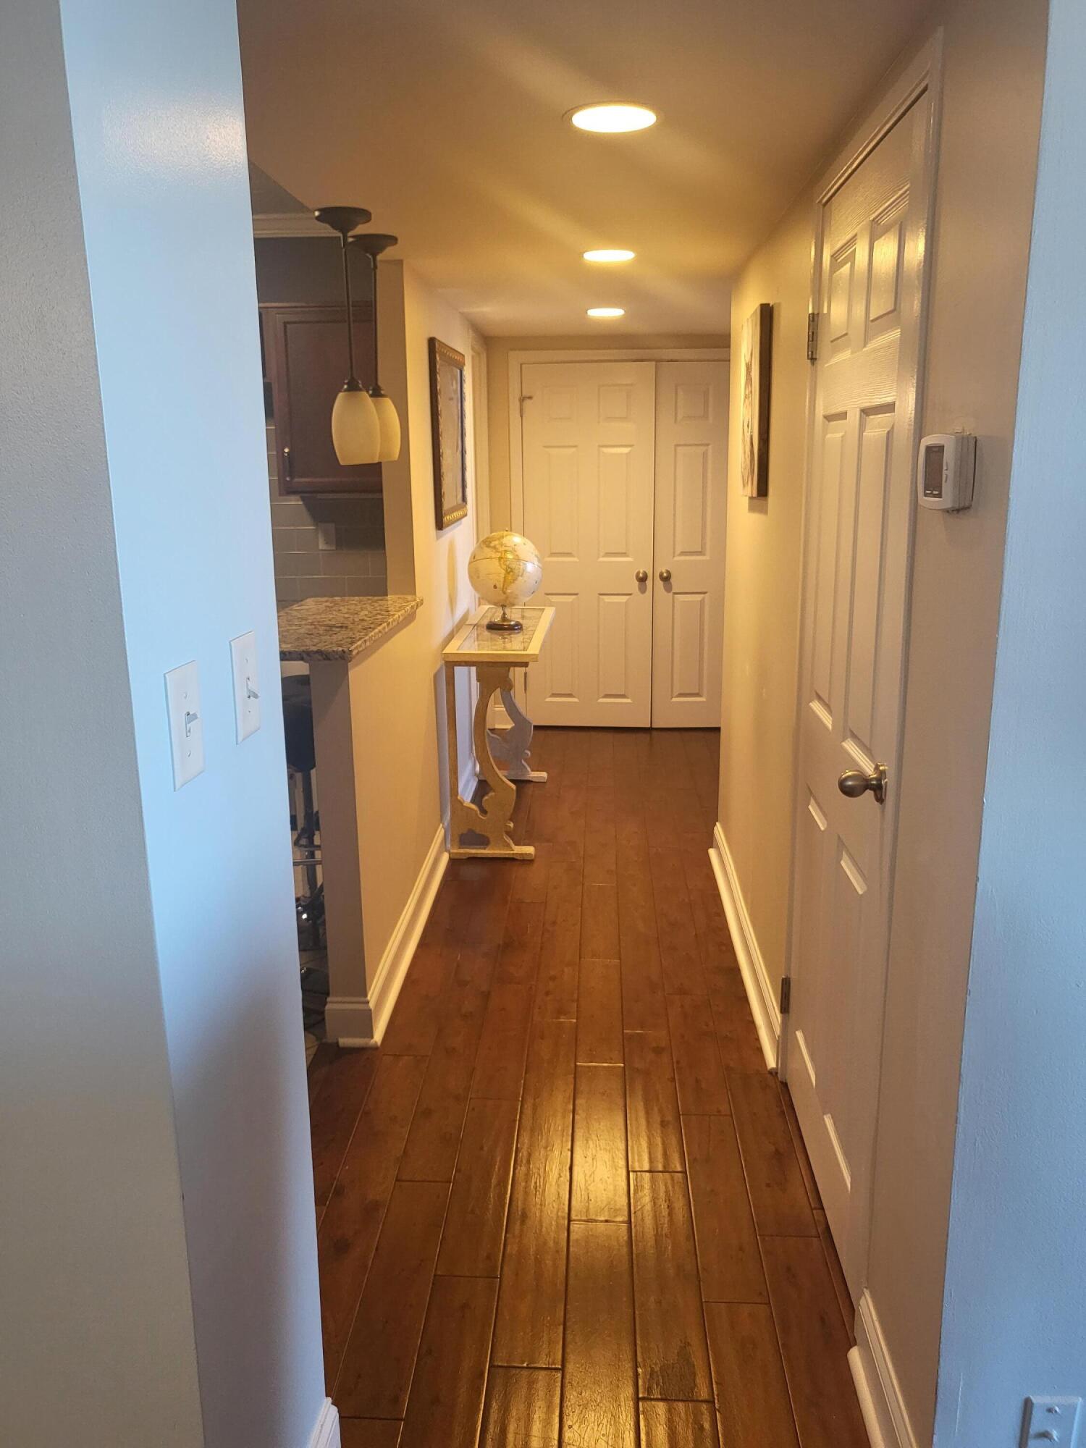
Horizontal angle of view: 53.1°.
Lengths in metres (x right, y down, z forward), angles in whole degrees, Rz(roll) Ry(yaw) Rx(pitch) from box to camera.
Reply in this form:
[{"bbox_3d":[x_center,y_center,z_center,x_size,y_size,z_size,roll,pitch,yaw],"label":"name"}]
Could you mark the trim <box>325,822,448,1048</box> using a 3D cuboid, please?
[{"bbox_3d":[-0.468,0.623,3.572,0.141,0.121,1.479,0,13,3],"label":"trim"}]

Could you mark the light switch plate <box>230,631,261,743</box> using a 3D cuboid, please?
[{"bbox_3d":[-0.330,-0.042,1.228,0.016,0.115,0.070,0,13,3],"label":"light switch plate"}]

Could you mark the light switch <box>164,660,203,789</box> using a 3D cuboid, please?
[{"bbox_3d":[-0.348,0.001,1.077,0.016,0.115,0.070,0,13,3],"label":"light switch"}]

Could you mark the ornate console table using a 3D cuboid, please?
[{"bbox_3d":[-0.157,-0.009,4.759,0.369,0.836,1.336,0,14,3],"label":"ornate console table"}]

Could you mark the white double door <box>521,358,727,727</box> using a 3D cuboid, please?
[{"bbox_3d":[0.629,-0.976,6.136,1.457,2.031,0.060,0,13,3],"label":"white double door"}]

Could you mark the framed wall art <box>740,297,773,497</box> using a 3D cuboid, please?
[{"bbox_3d":[0.618,-0.928,3.170,0.033,0.510,0.385,0,14,3],"label":"framed wall art"}]

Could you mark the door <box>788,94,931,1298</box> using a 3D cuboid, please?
[{"bbox_3d":[0.598,0.000,2.113,0.045,2.030,0.765,0,14,3],"label":"door"}]

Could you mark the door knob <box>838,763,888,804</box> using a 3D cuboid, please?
[{"bbox_3d":[0.506,0.094,1.729,0.072,0.065,0.065,0,13,3],"label":"door knob"}]

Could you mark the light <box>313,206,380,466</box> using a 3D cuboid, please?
[{"bbox_3d":[-0.502,-1.007,2.856,0.150,0.631,0.150,0,14,3],"label":"light"}]

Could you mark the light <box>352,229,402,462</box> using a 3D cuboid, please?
[{"bbox_3d":[-0.480,-1.093,3.192,0.150,0.621,0.150,0,14,3],"label":"light"}]

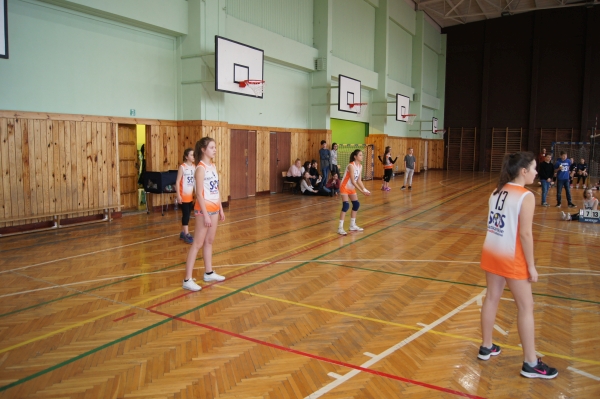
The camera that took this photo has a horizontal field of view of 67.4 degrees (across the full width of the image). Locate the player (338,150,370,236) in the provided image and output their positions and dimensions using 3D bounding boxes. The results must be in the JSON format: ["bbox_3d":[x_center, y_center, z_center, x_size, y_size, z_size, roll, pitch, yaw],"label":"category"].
[{"bbox_3d":[1.021,-0.142,8.497,0.520,1.570,0.450,4,7,30],"label":"player"}]

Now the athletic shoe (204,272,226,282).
[{"bbox_3d":[-1.009,0.926,5.351,0.250,0.110,0.095,0,6,2],"label":"athletic shoe"}]

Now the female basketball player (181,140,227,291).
[{"bbox_3d":[-1.085,0.153,5.106,0.360,1.700,0.450,2,7,19],"label":"female basketball player"}]

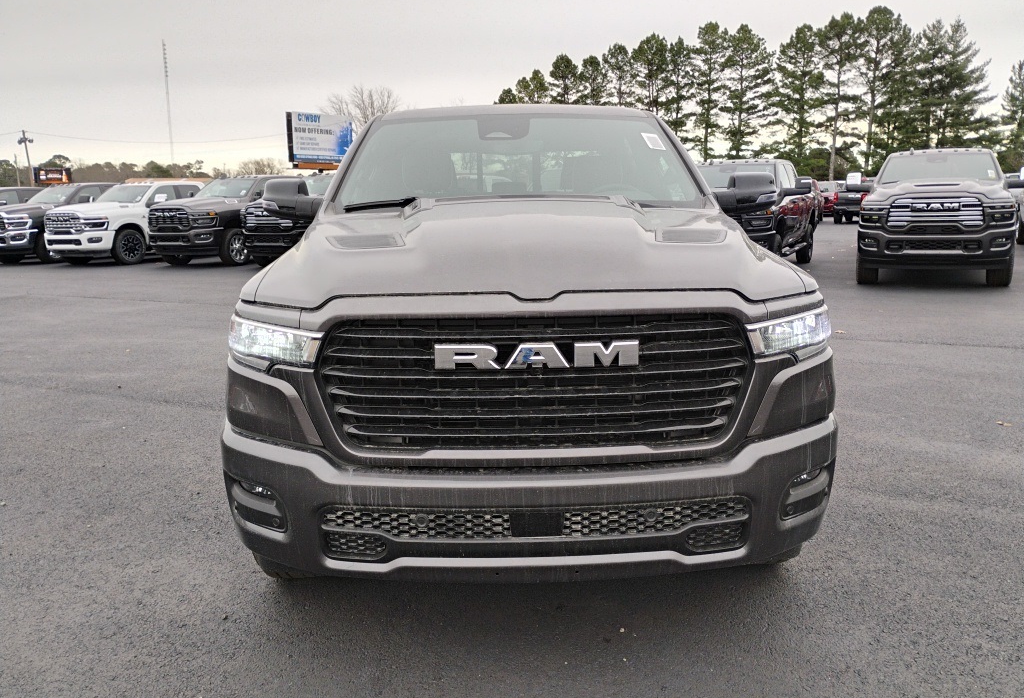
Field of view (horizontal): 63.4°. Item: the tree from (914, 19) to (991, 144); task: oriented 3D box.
[{"bbox_3d":[31.981,-17.675,60.000,5.650,12.387,5.650,-1,11,0],"label":"tree"}]

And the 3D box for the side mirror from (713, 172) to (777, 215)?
[{"bbox_3d":[1.117,-0.756,3.979,0.320,0.225,0.200,-1,11,-1],"label":"side mirror"}]

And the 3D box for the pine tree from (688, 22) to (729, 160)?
[{"bbox_3d":[15.895,-19.494,67.000,3.397,13.994,3.397,-1,11,0],"label":"pine tree"}]

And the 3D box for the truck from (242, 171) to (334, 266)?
[{"bbox_3d":[-3.930,-3.169,20.070,2.200,2.020,6.000,4,12,21],"label":"truck"}]

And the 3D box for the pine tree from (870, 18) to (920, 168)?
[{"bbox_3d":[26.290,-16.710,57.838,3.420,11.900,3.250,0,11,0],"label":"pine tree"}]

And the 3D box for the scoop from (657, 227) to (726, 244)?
[{"bbox_3d":[0.743,-0.471,3.447,0.300,0.060,0.240,-2,11,1],"label":"scoop"}]

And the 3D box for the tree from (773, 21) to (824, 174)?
[{"bbox_3d":[19.875,-16.583,57.864,3.700,11.640,3.520,0,11,0],"label":"tree"}]

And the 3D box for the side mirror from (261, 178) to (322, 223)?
[{"bbox_3d":[-1.043,-0.713,3.916,0.320,0.225,0.200,-1,11,-1],"label":"side mirror"}]

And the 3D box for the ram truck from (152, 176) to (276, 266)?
[{"bbox_3d":[-6.717,-3.407,21.623,2.150,2.030,6.000,2,11,19],"label":"ram truck"}]

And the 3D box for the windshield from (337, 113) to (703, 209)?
[{"bbox_3d":[0.033,-0.890,3.881,1.620,0.550,0.820,-1,11,-1],"label":"windshield"}]

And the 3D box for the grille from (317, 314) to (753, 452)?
[{"bbox_3d":[0.066,0.095,2.411,1.290,0.405,0.200,-1,11,-1],"label":"grille"}]

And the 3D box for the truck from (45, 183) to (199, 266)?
[{"bbox_3d":[-10.113,-3.597,23.294,2.150,2.030,6.000,2,11,17],"label":"truck"}]

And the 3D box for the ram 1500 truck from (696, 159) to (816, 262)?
[{"bbox_3d":[4.106,-2.390,15.026,2.150,2.030,6.000,4,12,26],"label":"ram 1500 truck"}]

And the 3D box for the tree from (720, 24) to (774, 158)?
[{"bbox_3d":[16.512,-16.868,58.827,3.840,11.810,3.640,0,11,0],"label":"tree"}]

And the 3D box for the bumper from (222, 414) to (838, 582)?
[{"bbox_3d":[0.056,0.451,2.631,2.030,0.410,0.480,-2,11,1],"label":"bumper"}]

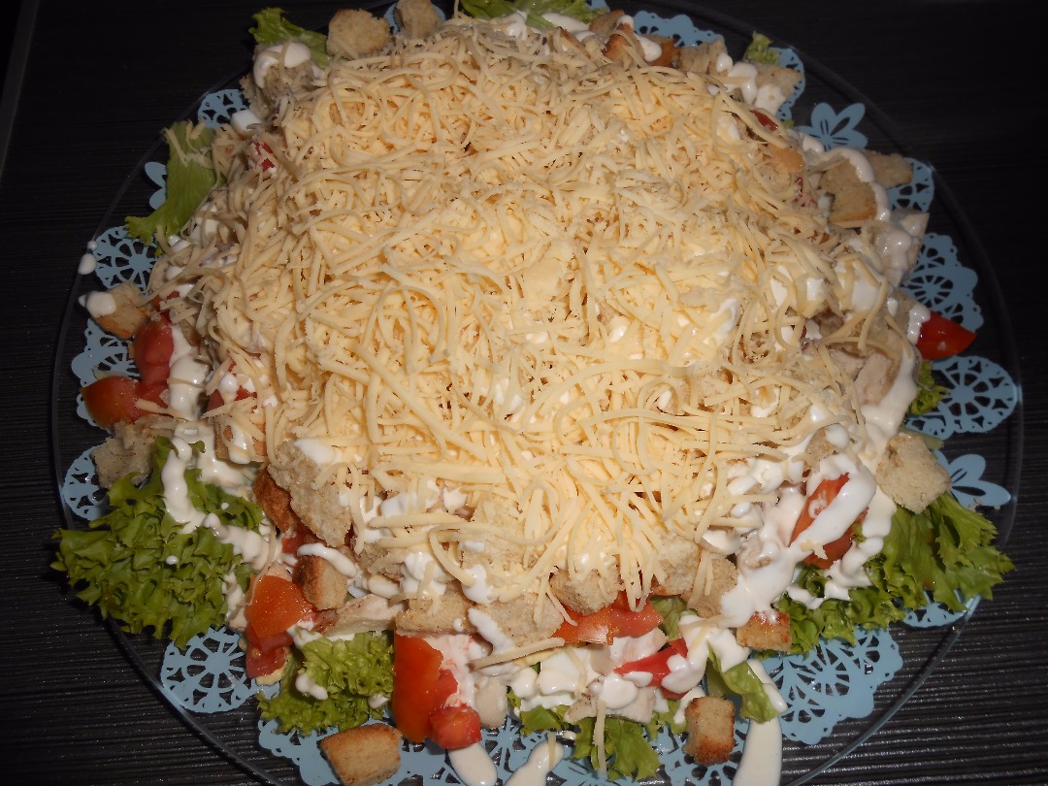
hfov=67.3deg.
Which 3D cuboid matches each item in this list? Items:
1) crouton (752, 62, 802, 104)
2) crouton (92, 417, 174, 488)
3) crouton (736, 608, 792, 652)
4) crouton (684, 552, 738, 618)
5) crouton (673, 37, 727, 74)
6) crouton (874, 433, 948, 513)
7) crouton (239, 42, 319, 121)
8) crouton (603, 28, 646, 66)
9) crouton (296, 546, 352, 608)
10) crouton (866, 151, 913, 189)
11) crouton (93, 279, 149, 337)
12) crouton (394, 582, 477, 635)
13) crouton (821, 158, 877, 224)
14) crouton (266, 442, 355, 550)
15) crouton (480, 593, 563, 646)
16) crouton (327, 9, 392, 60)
[{"bbox_3d":[0.094,-0.116,0.294,0.015,0.009,0.011,18,76,19],"label":"crouton"},{"bbox_3d":[-0.122,0.019,0.247,0.017,0.014,0.017,9,66,4],"label":"crouton"},{"bbox_3d":[0.067,0.066,0.219,0.014,0.010,0.009,-9,101,16],"label":"crouton"},{"bbox_3d":[0.052,0.053,0.218,0.014,0.013,0.016,7,66,3],"label":"crouton"},{"bbox_3d":[0.070,-0.132,0.309,0.017,0.013,0.013,-4,66,-2],"label":"crouton"},{"bbox_3d":[0.119,0.024,0.240,0.015,0.013,0.015,-37,71,-15],"label":"crouton"},{"bbox_3d":[-0.089,-0.114,0.287,0.022,0.017,0.018,13,68,-8],"label":"crouton"},{"bbox_3d":[0.038,-0.132,0.304,0.015,0.013,0.014,-18,68,-8],"label":"crouton"},{"bbox_3d":[-0.054,0.050,0.213,0.011,0.010,0.015,-15,63,33],"label":"crouton"},{"bbox_3d":[0.133,-0.082,0.290,0.017,0.012,0.013,-4,66,-2],"label":"crouton"},{"bbox_3d":[-0.138,-0.028,0.270,0.013,0.012,0.014,33,70,13],"label":"crouton"},{"bbox_3d":[-0.023,0.056,0.206,0.020,0.010,0.010,1,40,-13],"label":"crouton"},{"bbox_3d":[0.109,-0.068,0.265,0.015,0.014,0.014,-3,61,12],"label":"crouton"},{"bbox_3d":[-0.057,0.028,0.212,0.015,0.013,0.025,-41,85,-13],"label":"crouton"},{"bbox_3d":[-0.001,0.062,0.214,0.021,0.013,0.013,0,66,0],"label":"crouton"},{"bbox_3d":[-0.062,-0.136,0.298,0.023,0.013,0.014,1,94,-10],"label":"crouton"}]

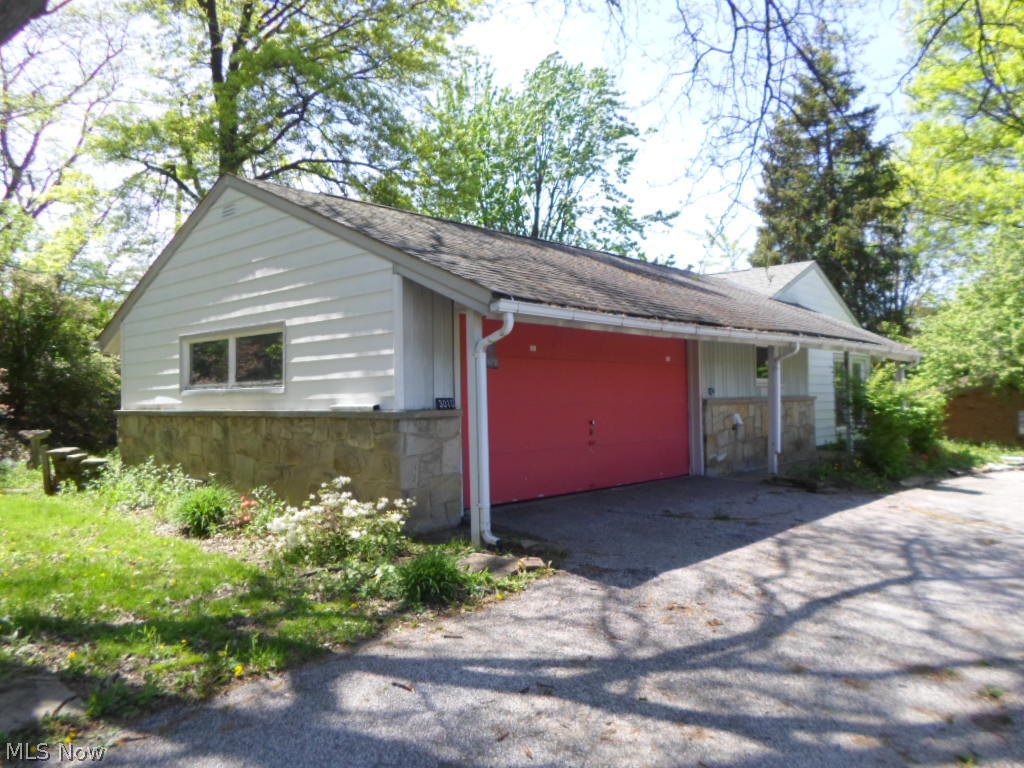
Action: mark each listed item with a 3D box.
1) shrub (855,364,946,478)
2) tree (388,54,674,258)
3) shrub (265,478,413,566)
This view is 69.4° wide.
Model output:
[{"bbox_3d":[6.160,0.508,11.682,1.450,1.630,1.350,-2,-1,28],"label":"shrub"},{"bbox_3d":[0.795,-4.808,24.862,9.500,12.670,9.000,-1,-1,2],"label":"tree"},{"bbox_3d":[-1.426,1.063,6.094,1.150,0.580,1.000,-1,-1,-13],"label":"shrub"}]

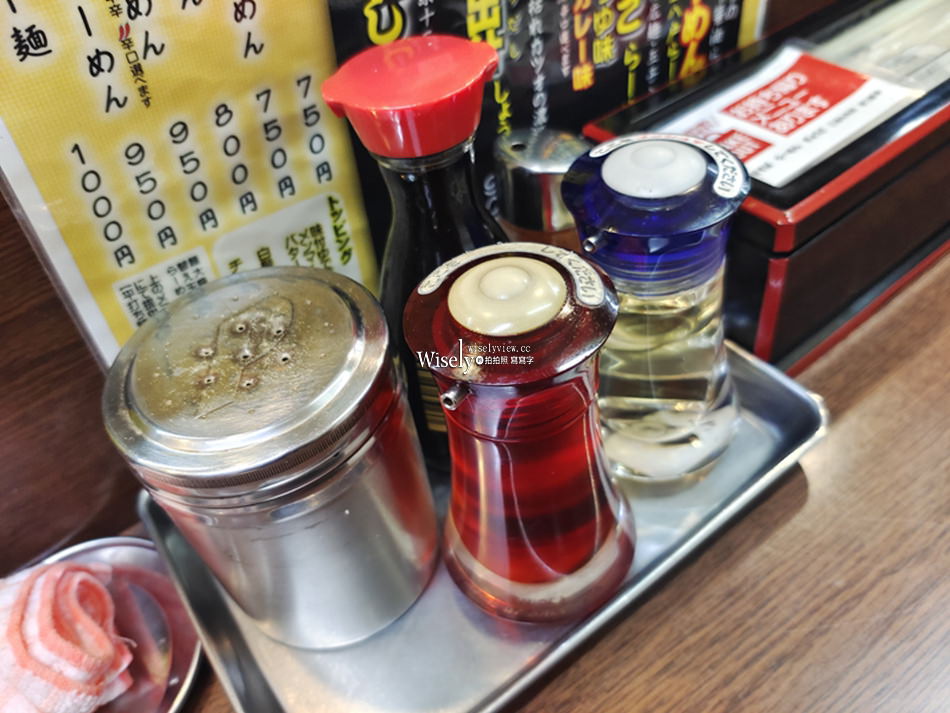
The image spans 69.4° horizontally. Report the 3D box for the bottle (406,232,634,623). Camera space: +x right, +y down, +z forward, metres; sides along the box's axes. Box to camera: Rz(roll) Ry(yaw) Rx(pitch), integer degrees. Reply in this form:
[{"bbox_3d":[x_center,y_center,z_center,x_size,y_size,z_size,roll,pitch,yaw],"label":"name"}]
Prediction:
[{"bbox_3d":[0.014,0.022,0.193,0.064,0.110,0.064,-5,46,5],"label":"bottle"}]

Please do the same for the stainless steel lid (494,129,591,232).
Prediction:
[{"bbox_3d":[0.025,-0.066,0.253,0.035,0.024,0.035,-5,46,5],"label":"stainless steel lid"}]

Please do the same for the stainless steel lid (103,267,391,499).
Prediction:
[{"bbox_3d":[-0.052,0.004,0.164,0.067,0.013,0.067,-5,46,5],"label":"stainless steel lid"}]

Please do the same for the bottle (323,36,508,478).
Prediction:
[{"bbox_3d":[-0.006,-0.025,0.221,0.065,0.136,0.065,-10,45,0],"label":"bottle"}]

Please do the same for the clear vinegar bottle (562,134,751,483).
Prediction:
[{"bbox_3d":[0.055,-0.017,0.216,0.065,0.110,0.065,-5,46,5],"label":"clear vinegar bottle"}]

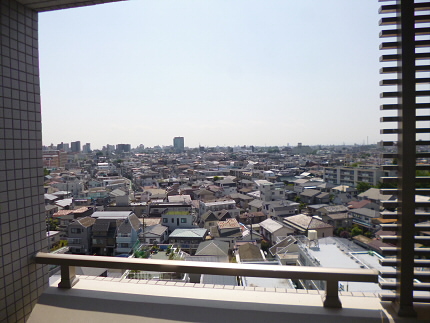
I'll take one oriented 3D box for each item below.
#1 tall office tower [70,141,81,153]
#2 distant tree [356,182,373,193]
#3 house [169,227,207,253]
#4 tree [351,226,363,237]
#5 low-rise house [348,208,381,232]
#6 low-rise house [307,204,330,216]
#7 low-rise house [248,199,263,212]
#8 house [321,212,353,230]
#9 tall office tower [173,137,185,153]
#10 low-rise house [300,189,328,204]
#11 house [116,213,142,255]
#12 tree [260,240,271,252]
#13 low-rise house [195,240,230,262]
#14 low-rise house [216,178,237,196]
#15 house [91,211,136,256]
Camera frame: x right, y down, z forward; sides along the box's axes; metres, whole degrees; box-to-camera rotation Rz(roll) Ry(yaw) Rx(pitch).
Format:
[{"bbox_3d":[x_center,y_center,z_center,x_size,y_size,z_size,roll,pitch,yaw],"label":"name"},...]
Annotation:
[{"bbox_3d":[-302.291,-19.550,649.536,14.000,48.000,14.000,0,2,18],"label":"tall office tower"},{"bbox_3d":[70.544,14.716,140.861,7.500,9.600,7.500,-1,3,0],"label":"distant tree"},{"bbox_3d":[-6.418,19.920,73.411,8.100,6.400,6.900,-1,2,6],"label":"house"},{"bbox_3d":[39.333,19.963,82.914,3.000,4.000,3.000,-1,2,0],"label":"tree"},{"bbox_3d":[48.303,18.529,93.269,6.300,7.000,10.600,-2,3,-17],"label":"low-rise house"},{"bbox_3d":[37.300,19.000,106.010,6.800,6.100,6.300,-1,3,-21],"label":"low-rise house"},{"bbox_3d":[15.864,17.863,107.129,4.600,7.000,7.000,-2,3,-22],"label":"low-rise house"},{"bbox_3d":[39.000,19.270,95.010,7.800,6.600,6.300,-1,3,-19],"label":"house"},{"bbox_3d":[-109.220,-43.690,898.940,28.000,57.000,25.000,-1,3,-20],"label":"tall office tower"},{"bbox_3d":[44.900,16.990,134.940,9.200,7.400,8.500,-1,3,-22],"label":"low-rise house"},{"bbox_3d":[-22.275,18.704,79.055,5.000,8.900,8.500,-1,2,-1],"label":"house"},{"bbox_3d":[12.467,20.895,72.425,2.500,3.900,2.500,-1,2,0],"label":"tree"},{"bbox_3d":[-0.172,20.531,62.893,6.700,7.300,8.300,-1,3,5],"label":"low-rise house"},{"bbox_3d":[6.729,14.847,174.668,9.500,7.800,8.500,-2,3,-20],"label":"low-rise house"},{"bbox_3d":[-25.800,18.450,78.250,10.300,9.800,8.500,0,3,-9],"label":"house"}]

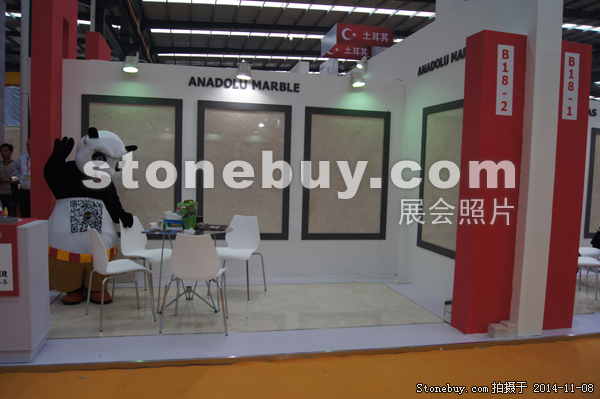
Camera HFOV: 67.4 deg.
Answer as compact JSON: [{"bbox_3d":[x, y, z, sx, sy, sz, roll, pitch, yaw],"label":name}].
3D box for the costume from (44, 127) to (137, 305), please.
[{"bbox_3d":[-2.060,0.149,4.421,0.840,1.670,0.650,0,5,-25],"label":"costume"}]

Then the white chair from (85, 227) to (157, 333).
[{"bbox_3d":[-1.563,0.628,3.856,0.490,0.810,0.530,-1,4,-36],"label":"white chair"}]

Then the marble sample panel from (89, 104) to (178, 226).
[{"bbox_3d":[-1.882,-0.334,5.076,0.945,1.466,0.050,1,4,-11],"label":"marble sample panel"}]

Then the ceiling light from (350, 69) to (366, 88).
[{"bbox_3d":[0.692,-1.408,5.276,0.155,0.190,0.170,1,4,-11],"label":"ceiling light"}]

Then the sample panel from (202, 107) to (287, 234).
[{"bbox_3d":[-0.650,-0.316,5.308,0.959,1.480,0.050,1,4,-11],"label":"sample panel"}]

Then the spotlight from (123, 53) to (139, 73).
[{"bbox_3d":[-1.798,-1.450,4.776,0.155,0.200,0.170,1,4,-11],"label":"spotlight"}]

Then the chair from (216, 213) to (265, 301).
[{"bbox_3d":[-0.656,0.597,4.783,0.530,0.810,0.490,3,4,15],"label":"chair"}]

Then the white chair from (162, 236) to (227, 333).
[{"bbox_3d":[-0.832,0.657,3.740,0.530,0.810,0.490,2,4,0],"label":"white chair"}]

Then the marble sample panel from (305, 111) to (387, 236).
[{"bbox_3d":[0.575,-0.298,5.538,1.000,1.521,0.050,1,4,-11],"label":"marble sample panel"}]

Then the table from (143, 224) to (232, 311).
[{"bbox_3d":[-1.028,0.653,4.224,0.780,0.746,0.780,1,4,-11],"label":"table"}]

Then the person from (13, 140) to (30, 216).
[{"bbox_3d":[-3.756,0.014,6.253,0.530,1.700,0.340,1,4,-9],"label":"person"}]

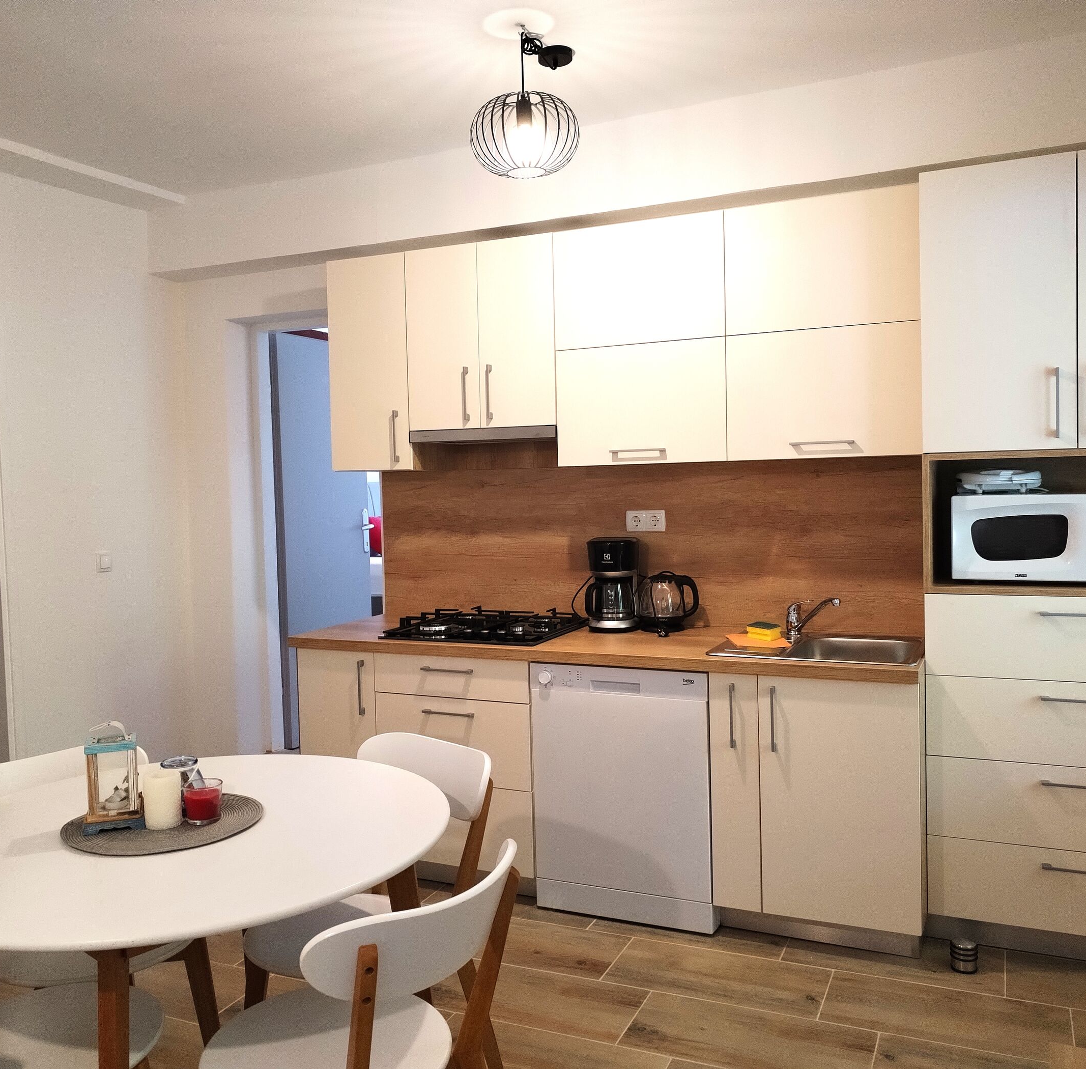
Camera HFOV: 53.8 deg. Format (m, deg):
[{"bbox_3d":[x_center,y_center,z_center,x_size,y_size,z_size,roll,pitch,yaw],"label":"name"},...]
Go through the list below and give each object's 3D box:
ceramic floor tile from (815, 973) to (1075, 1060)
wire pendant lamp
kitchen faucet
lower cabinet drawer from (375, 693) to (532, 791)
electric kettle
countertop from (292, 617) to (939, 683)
[{"bbox_3d":[1.028,1.232,2.739,0.595,0.010,0.299,0,3,24],"label":"ceramic floor tile"},{"bbox_3d":[-0.055,-1.149,2.850,0.286,0.375,0.286,-1,3,0],"label":"wire pendant lamp"},{"bbox_3d":[0.865,0.275,3.438,0.052,0.145,0.204,-4,3,-37],"label":"kitchen faucet"},{"bbox_3d":[-0.214,0.687,3.841,0.599,0.293,0.480,0,3,24],"label":"lower cabinet drawer"},{"bbox_3d":[0.451,0.233,3.821,0.226,0.216,0.166,-1,3,16],"label":"electric kettle"},{"bbox_3d":[0.199,0.373,3.715,2.171,0.040,0.683,0,3,25],"label":"countertop"}]

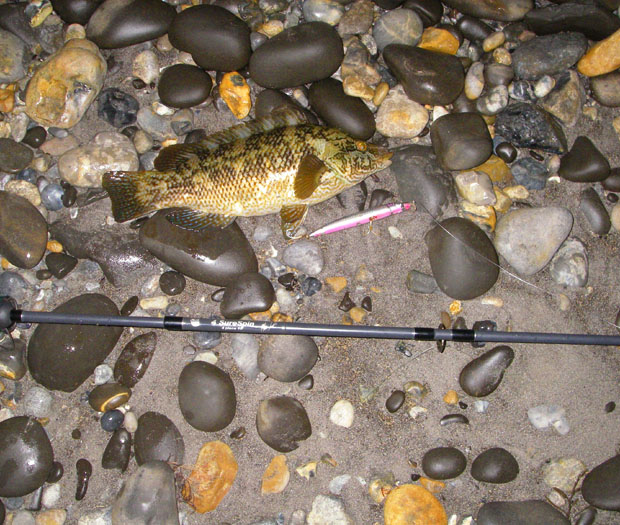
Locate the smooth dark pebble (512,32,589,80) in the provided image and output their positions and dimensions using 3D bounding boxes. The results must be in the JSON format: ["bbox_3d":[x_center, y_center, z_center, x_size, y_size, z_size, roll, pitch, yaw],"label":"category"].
[{"bbox_3d":[0.295,-0.253,0.943,0.099,0.042,0.053,-24,82,-4],"label":"smooth dark pebble"}]

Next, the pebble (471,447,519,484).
[{"bbox_3d":[0.205,0.227,0.856,0.053,0.025,0.038,-10,76,-2],"label":"pebble"}]

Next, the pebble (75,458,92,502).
[{"bbox_3d":[-0.243,0.234,0.827,0.016,0.012,0.042,-2,78,0],"label":"pebble"}]

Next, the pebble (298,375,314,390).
[{"bbox_3d":[-0.002,0.132,0.846,0.015,0.009,0.015,36,76,10],"label":"pebble"}]

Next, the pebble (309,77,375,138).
[{"bbox_3d":[0.041,-0.198,0.989,0.058,0.046,0.102,-40,79,-10],"label":"pebble"}]

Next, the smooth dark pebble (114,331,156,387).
[{"bbox_3d":[-0.193,0.105,0.848,0.035,0.020,0.067,17,74,5],"label":"smooth dark pebble"}]

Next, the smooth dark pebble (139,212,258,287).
[{"bbox_3d":[-0.120,-0.022,0.869,0.141,0.051,0.085,29,80,6],"label":"smooth dark pebble"}]

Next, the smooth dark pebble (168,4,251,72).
[{"bbox_3d":[-0.121,-0.284,0.968,0.115,0.050,0.080,39,79,9],"label":"smooth dark pebble"}]

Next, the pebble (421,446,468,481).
[{"bbox_3d":[0.145,0.216,0.826,0.047,0.023,0.034,3,78,1],"label":"pebble"}]

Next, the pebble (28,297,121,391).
[{"bbox_3d":[-0.261,0.086,0.854,0.083,0.037,0.119,41,81,8],"label":"pebble"}]

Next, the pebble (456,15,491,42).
[{"bbox_3d":[0.208,-0.294,0.968,0.032,0.025,0.043,-43,78,-12],"label":"pebble"}]

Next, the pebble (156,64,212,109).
[{"bbox_3d":[-0.156,-0.219,0.959,0.066,0.038,0.058,13,76,3],"label":"pebble"}]

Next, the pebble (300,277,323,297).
[{"bbox_3d":[0.003,0.028,0.908,0.022,0.017,0.024,-15,76,-4],"label":"pebble"}]

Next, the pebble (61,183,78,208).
[{"bbox_3d":[-0.289,-0.081,0.926,0.020,0.017,0.033,-17,81,-3],"label":"pebble"}]

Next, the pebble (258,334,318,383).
[{"bbox_3d":[-0.026,0.110,0.916,0.071,0.041,0.068,0,75,0],"label":"pebble"}]

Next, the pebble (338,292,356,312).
[{"bbox_3d":[0.040,0.046,0.871,0.018,0.011,0.020,-27,75,-8],"label":"pebble"}]

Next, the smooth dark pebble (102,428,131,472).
[{"bbox_3d":[-0.225,0.218,0.892,0.029,0.020,0.050,15,75,4],"label":"smooth dark pebble"}]

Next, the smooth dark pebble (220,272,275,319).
[{"bbox_3d":[-0.074,0.037,0.896,0.065,0.032,0.050,-16,77,-4],"label":"smooth dark pebble"}]

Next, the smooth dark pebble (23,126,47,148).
[{"bbox_3d":[-0.335,-0.152,0.936,0.030,0.019,0.026,-37,83,-5],"label":"smooth dark pebble"}]

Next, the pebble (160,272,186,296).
[{"bbox_3d":[-0.169,0.026,0.945,0.032,0.020,0.031,0,75,0],"label":"pebble"}]

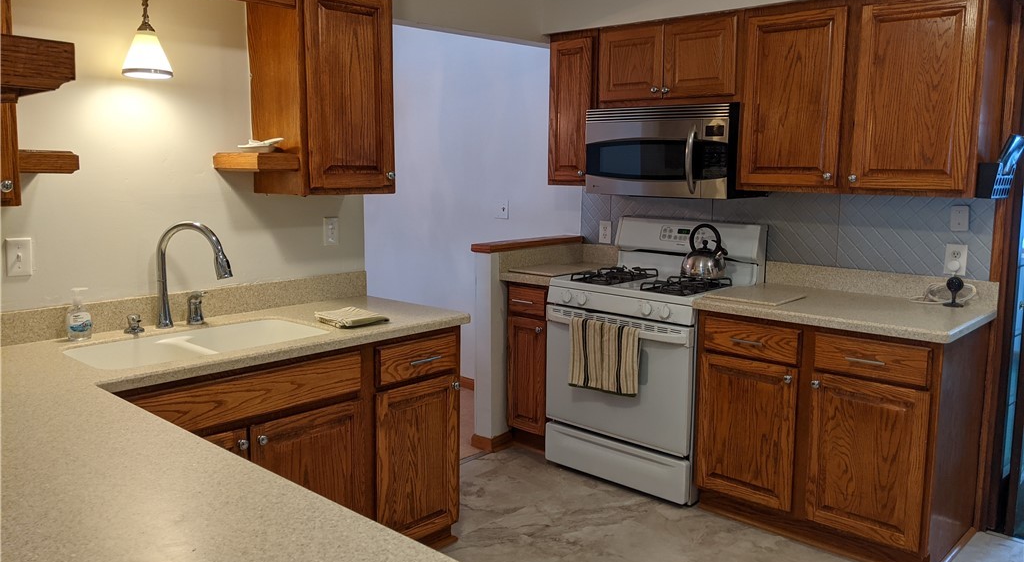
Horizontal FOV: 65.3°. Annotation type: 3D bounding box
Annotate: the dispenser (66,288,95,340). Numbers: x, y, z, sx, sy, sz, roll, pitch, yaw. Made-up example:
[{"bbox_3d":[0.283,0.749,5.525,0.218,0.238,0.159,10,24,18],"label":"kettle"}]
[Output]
[{"bbox_3d":[-1.376,0.106,2.537,0.077,0.166,0.046,-8,11,-43],"label":"dispenser"}]

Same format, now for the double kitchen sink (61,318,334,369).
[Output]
[{"bbox_3d":[-0.984,0.283,2.543,0.386,0.187,0.729,8,11,42],"label":"double kitchen sink"}]

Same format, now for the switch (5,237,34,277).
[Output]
[{"bbox_3d":[-1.500,-0.071,2.438,0.016,0.117,0.071,8,11,42],"label":"switch"}]

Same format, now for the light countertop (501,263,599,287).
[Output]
[{"bbox_3d":[0.282,-0.031,4.164,0.338,0.035,0.680,8,11,42],"label":"light countertop"}]

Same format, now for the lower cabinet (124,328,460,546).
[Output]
[{"bbox_3d":[-0.864,0.618,2.761,0.625,0.851,1.301,8,11,42],"label":"lower cabinet"}]

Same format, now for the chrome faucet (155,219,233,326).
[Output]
[{"bbox_3d":[-1.083,-0.018,2.722,0.275,0.355,0.063,0,8,-2],"label":"chrome faucet"}]

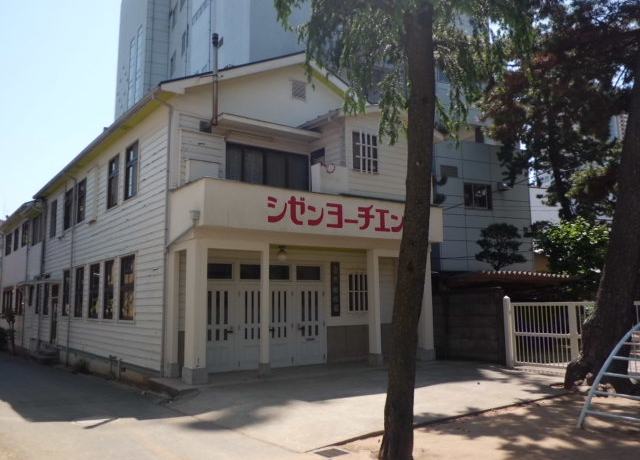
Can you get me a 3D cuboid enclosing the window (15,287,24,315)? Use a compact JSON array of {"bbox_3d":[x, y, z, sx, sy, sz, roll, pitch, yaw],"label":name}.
[{"bbox_3d":[-15.935,3.817,30.394,0.100,1.431,2.465,5,-9,-35],"label":"window"}]

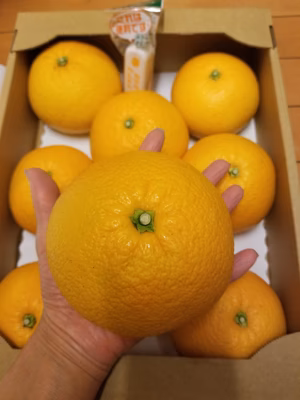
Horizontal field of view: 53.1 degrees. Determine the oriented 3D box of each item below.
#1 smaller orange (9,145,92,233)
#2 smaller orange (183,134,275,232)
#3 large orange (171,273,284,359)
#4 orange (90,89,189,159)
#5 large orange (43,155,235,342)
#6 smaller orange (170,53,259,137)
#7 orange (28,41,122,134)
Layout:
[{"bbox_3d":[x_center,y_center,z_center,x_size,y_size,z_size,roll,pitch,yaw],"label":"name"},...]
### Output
[{"bbox_3d":[-0.094,-0.009,0.312,0.094,0.083,0.094,0,70,0],"label":"smaller orange"},{"bbox_3d":[0.075,-0.017,0.310,0.103,0.090,0.103,0,70,0],"label":"smaller orange"},{"bbox_3d":[0.067,0.112,0.264,0.098,0.087,0.098,0,70,0],"label":"large orange"},{"bbox_3d":[-0.011,-0.065,0.327,0.106,0.093,0.106,0,70,0],"label":"orange"},{"bbox_3d":[-0.005,0.022,0.172,0.103,0.091,0.103,0,70,0],"label":"large orange"},{"bbox_3d":[0.076,-0.123,0.353,0.097,0.085,0.097,0,70,0],"label":"smaller orange"},{"bbox_3d":[-0.085,-0.129,0.351,0.106,0.093,0.106,0,70,0],"label":"orange"}]

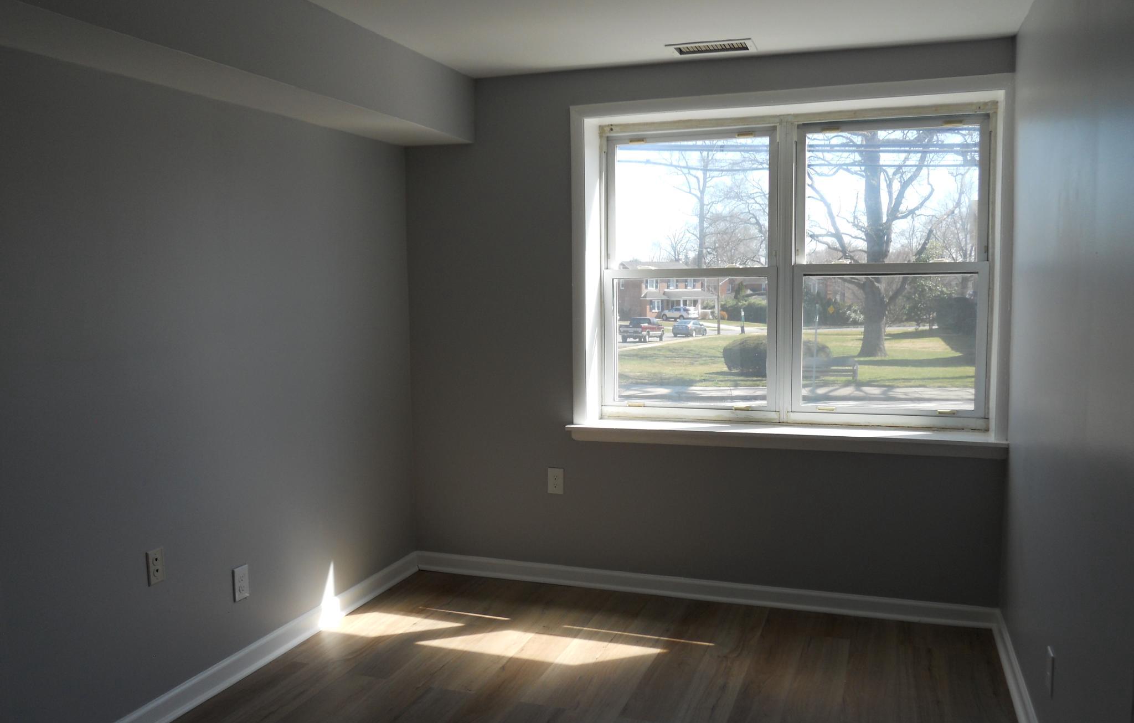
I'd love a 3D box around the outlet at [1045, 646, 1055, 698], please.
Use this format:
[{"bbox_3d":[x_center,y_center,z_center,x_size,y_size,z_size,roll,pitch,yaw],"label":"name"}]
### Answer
[{"bbox_3d":[1.375,0.886,2.620,0.010,0.122,0.077,1,6,19],"label":"outlet"}]

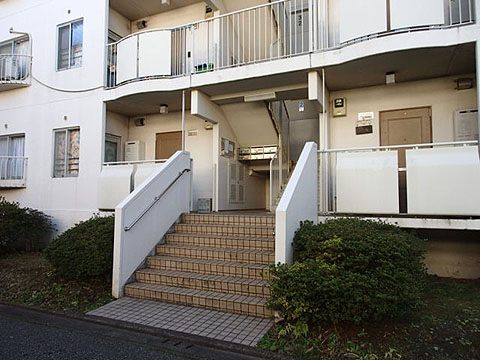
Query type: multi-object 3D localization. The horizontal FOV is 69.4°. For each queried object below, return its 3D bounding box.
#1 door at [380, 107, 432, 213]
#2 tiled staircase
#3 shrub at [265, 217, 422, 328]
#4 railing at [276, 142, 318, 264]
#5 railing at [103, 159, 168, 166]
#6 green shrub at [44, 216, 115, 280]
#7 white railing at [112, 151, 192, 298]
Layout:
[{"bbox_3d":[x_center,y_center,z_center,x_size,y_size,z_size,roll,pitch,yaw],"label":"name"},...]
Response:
[{"bbox_3d":[3.167,-0.362,6.615,0.890,2.006,0.073,-2,-3,25],"label":"door"},{"bbox_3d":[-0.315,1.194,5.564,2.431,1.190,1.659,-2,-3,25],"label":"tiled staircase"},{"bbox_3d":[1.361,1.107,4.343,1.680,1.228,1.365,-2,-3,25],"label":"shrub"},{"bbox_3d":[0.885,0.553,5.079,0.131,2.415,1.848,-2,-3,25],"label":"railing"},{"bbox_3d":[-2.238,-0.397,7.462,1.911,0.063,0.063,-2,-3,25],"label":"railing"},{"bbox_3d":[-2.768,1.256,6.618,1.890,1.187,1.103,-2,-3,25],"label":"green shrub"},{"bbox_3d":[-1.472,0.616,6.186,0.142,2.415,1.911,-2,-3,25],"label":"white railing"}]

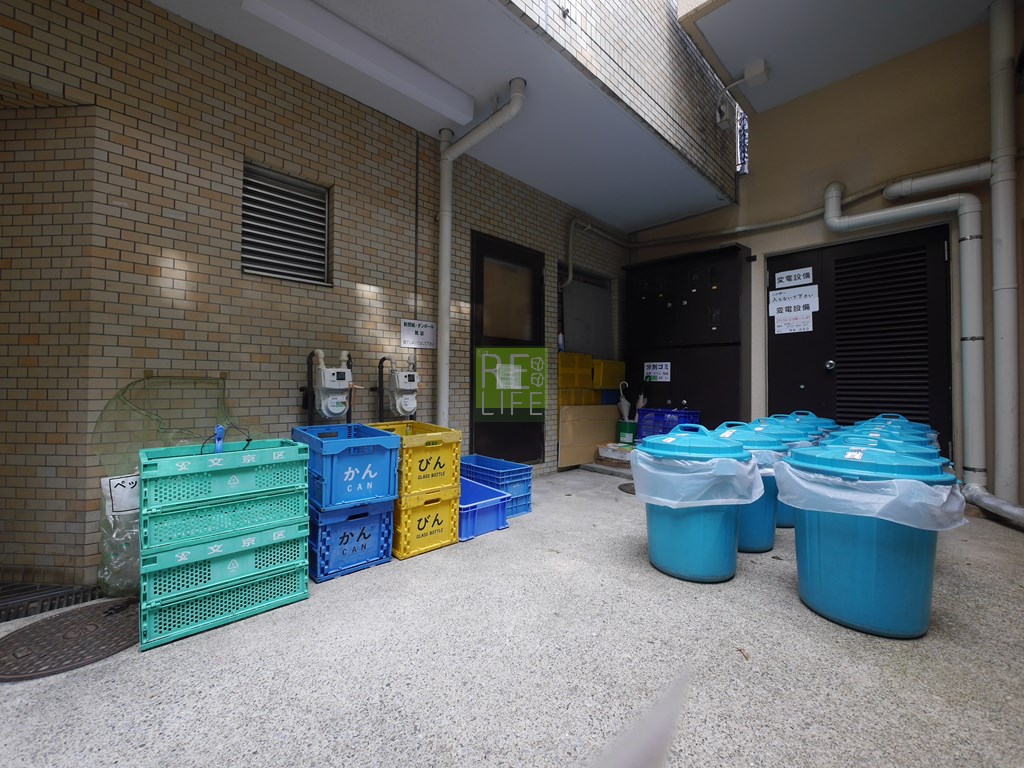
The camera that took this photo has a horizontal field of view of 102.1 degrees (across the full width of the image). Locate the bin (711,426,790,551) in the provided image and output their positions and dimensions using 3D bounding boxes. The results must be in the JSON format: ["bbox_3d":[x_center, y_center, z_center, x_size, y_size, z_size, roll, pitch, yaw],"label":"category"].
[{"bbox_3d":[1.309,0.562,2.452,0.535,0.700,0.535,1,-1,-44],"label":"bin"}]

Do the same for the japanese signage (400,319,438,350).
[{"bbox_3d":[-0.692,-0.366,3.075,0.300,0.200,0.010,1,-1,-44],"label":"japanese signage"}]

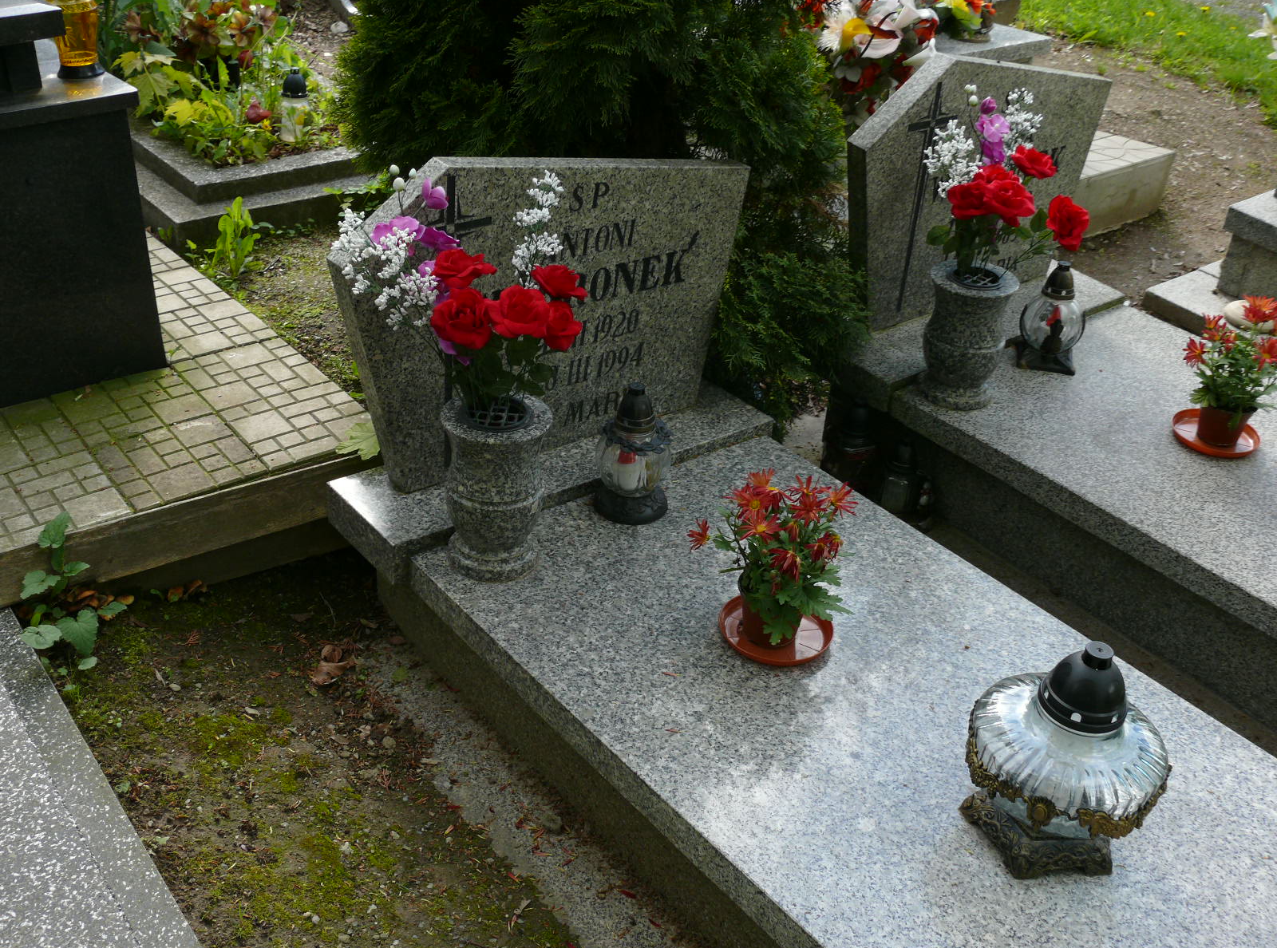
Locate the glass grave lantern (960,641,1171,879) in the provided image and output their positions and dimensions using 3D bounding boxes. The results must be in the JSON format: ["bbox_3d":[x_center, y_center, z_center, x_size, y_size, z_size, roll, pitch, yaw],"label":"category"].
[{"bbox_3d":[0.500,0.323,1.512,0.235,0.298,0.235,-6,33,-18],"label":"glass grave lantern"}]

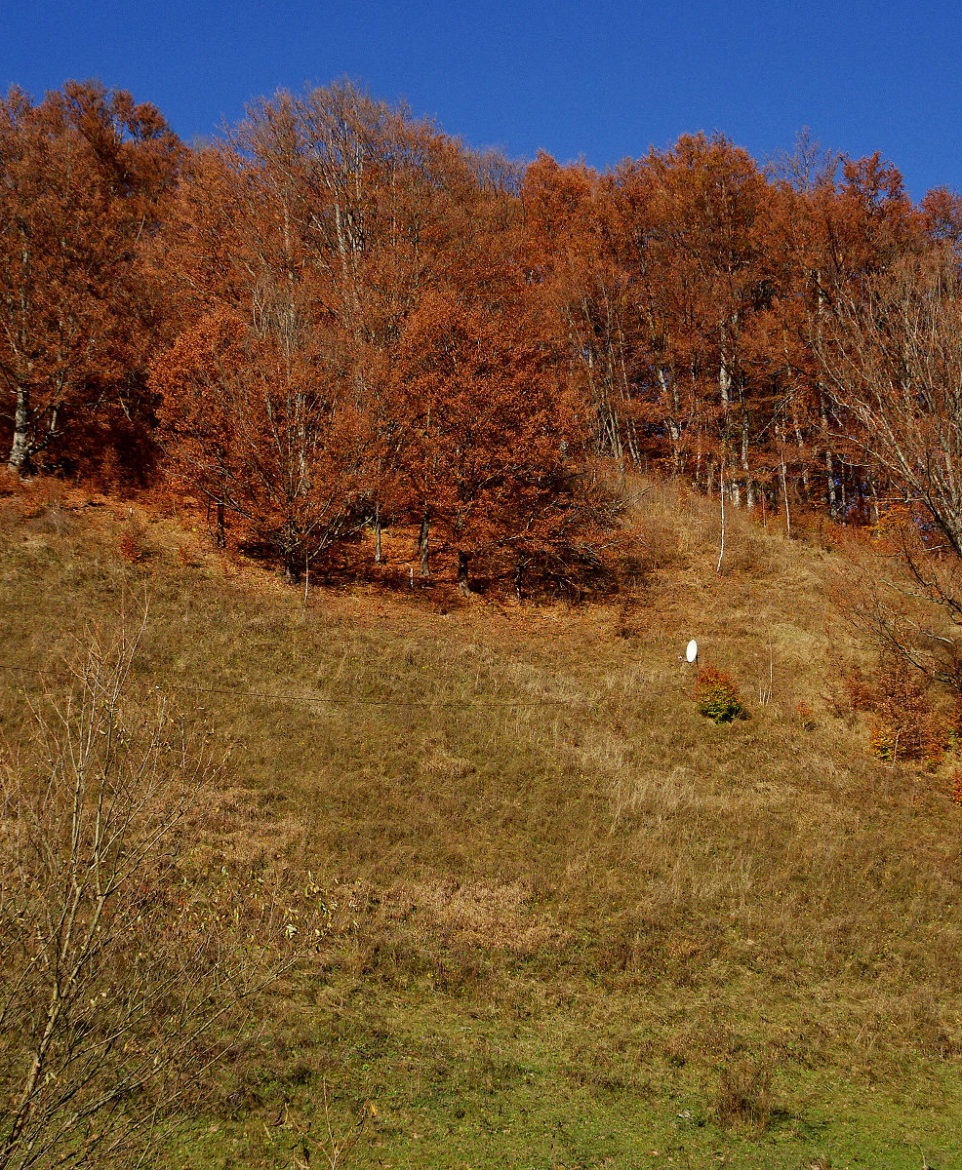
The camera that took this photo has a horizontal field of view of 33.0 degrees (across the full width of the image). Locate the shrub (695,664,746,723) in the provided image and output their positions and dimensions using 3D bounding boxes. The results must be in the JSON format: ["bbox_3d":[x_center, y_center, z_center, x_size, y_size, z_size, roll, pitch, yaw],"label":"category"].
[{"bbox_3d":[8.119,3.677,55.000,1.740,2.020,1.650,0,-6,0],"label":"shrub"}]

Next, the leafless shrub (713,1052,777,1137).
[{"bbox_3d":[5.204,10.048,32.000,1.250,1.560,1.190,0,-6,0],"label":"leafless shrub"}]

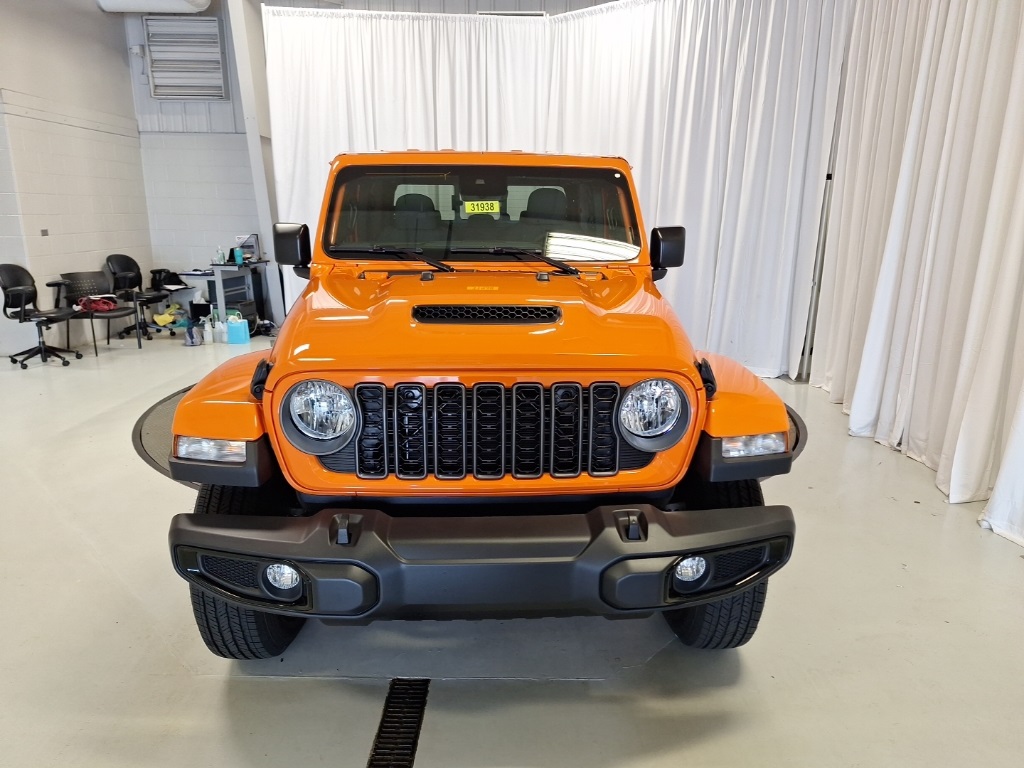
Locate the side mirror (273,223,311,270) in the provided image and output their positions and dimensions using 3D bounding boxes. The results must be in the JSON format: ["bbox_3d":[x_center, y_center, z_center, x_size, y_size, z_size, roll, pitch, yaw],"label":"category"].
[{"bbox_3d":[-1.020,-0.644,3.169,0.160,0.215,0.120,0,14,-3],"label":"side mirror"}]

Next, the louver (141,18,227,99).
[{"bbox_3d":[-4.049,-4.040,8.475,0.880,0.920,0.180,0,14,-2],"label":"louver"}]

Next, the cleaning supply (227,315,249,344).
[{"bbox_3d":[-3.253,-0.648,8.081,0.240,0.320,0.130,0,14,-1],"label":"cleaning supply"}]

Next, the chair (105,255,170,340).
[{"bbox_3d":[-4.550,-1.068,8.315,0.640,0.960,0.620,7,15,22],"label":"chair"}]

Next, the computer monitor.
[{"bbox_3d":[-3.337,-1.747,8.665,0.400,0.360,0.140,10,17,33],"label":"computer monitor"}]

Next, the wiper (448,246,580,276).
[{"bbox_3d":[0.012,-0.553,3.027,0.565,0.115,0.150,0,14,-3],"label":"wiper"}]

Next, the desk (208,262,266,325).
[{"bbox_3d":[-3.379,-1.089,8.627,0.500,0.870,0.950,0,14,-3],"label":"desk"}]

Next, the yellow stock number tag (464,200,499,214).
[{"bbox_3d":[-0.136,-0.836,3.201,0.163,0.066,0.005,0,-11,-3],"label":"yellow stock number tag"}]

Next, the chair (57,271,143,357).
[{"bbox_3d":[-4.584,-0.807,7.577,0.580,0.830,0.520,9,16,30],"label":"chair"}]

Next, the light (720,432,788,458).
[{"bbox_3d":[0.714,0.184,2.036,0.210,0.085,0.090,0,14,-3],"label":"light"}]

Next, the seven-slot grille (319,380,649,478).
[{"bbox_3d":[-0.061,0.121,1.790,0.880,0.280,0.080,0,14,-3],"label":"seven-slot grille"}]

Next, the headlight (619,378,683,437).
[{"bbox_3d":[0.403,0.066,1.981,0.175,0.170,0.090,0,14,-3],"label":"headlight"}]

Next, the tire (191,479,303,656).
[{"bbox_3d":[-0.902,0.549,2.457,0.255,0.800,0.800,0,14,-3],"label":"tire"}]

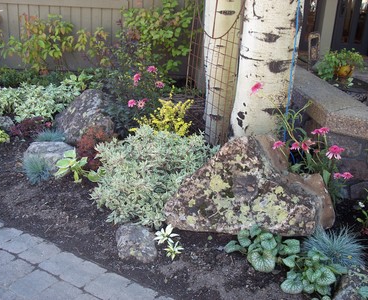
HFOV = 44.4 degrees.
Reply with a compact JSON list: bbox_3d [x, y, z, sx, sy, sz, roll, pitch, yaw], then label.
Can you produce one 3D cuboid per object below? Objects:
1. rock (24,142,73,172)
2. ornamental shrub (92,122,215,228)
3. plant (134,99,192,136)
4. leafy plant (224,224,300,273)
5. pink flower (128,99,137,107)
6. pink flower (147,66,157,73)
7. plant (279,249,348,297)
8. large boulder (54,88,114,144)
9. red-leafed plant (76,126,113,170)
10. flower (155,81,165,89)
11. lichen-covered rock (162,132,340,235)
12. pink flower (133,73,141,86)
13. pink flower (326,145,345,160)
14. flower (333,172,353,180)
[{"bbox_3d":[-1.001,0.051,3.360,0.370,0.165,0.280,-2,18,-17],"label":"rock"},{"bbox_3d":[-0.176,0.132,2.830,0.800,0.420,0.660,2,20,0],"label":"ornamental shrub"},{"bbox_3d":[-0.154,-0.139,3.477,0.440,0.480,0.420,2,20,0],"label":"plant"},{"bbox_3d":[0.386,0.467,2.283,0.370,0.190,0.310,2,20,0],"label":"leafy plant"},{"bbox_3d":[-0.410,-0.378,3.587,0.068,0.060,0.068,2,20,0],"label":"pink flower"},{"bbox_3d":[-0.306,-0.759,4.250,0.094,0.050,0.094,2,18,-4],"label":"pink flower"},{"bbox_3d":[0.580,0.535,2.000,0.285,0.165,0.270,9,19,18],"label":"plant"},{"bbox_3d":[-0.882,-0.309,4.020,0.530,0.430,0.480,-1,18,-12],"label":"large boulder"},{"bbox_3d":[-0.655,-0.001,3.299,0.270,0.300,0.280,2,20,0],"label":"red-leafed plant"},{"bbox_3d":[-0.231,-0.618,4.250,0.094,0.062,0.094,2,18,-3],"label":"flower"},{"bbox_3d":[0.388,0.170,2.655,0.970,0.500,0.520,2,20,0],"label":"lichen-covered rock"},{"bbox_3d":[-0.448,-0.665,4.250,0.078,0.115,0.080,1,18,-6],"label":"pink flower"},{"bbox_3d":[0.881,0.014,2.620,0.102,0.070,0.102,9,19,18],"label":"pink flower"},{"bbox_3d":[0.948,0.159,2.696,0.120,0.047,0.085,2,20,0],"label":"flower"}]

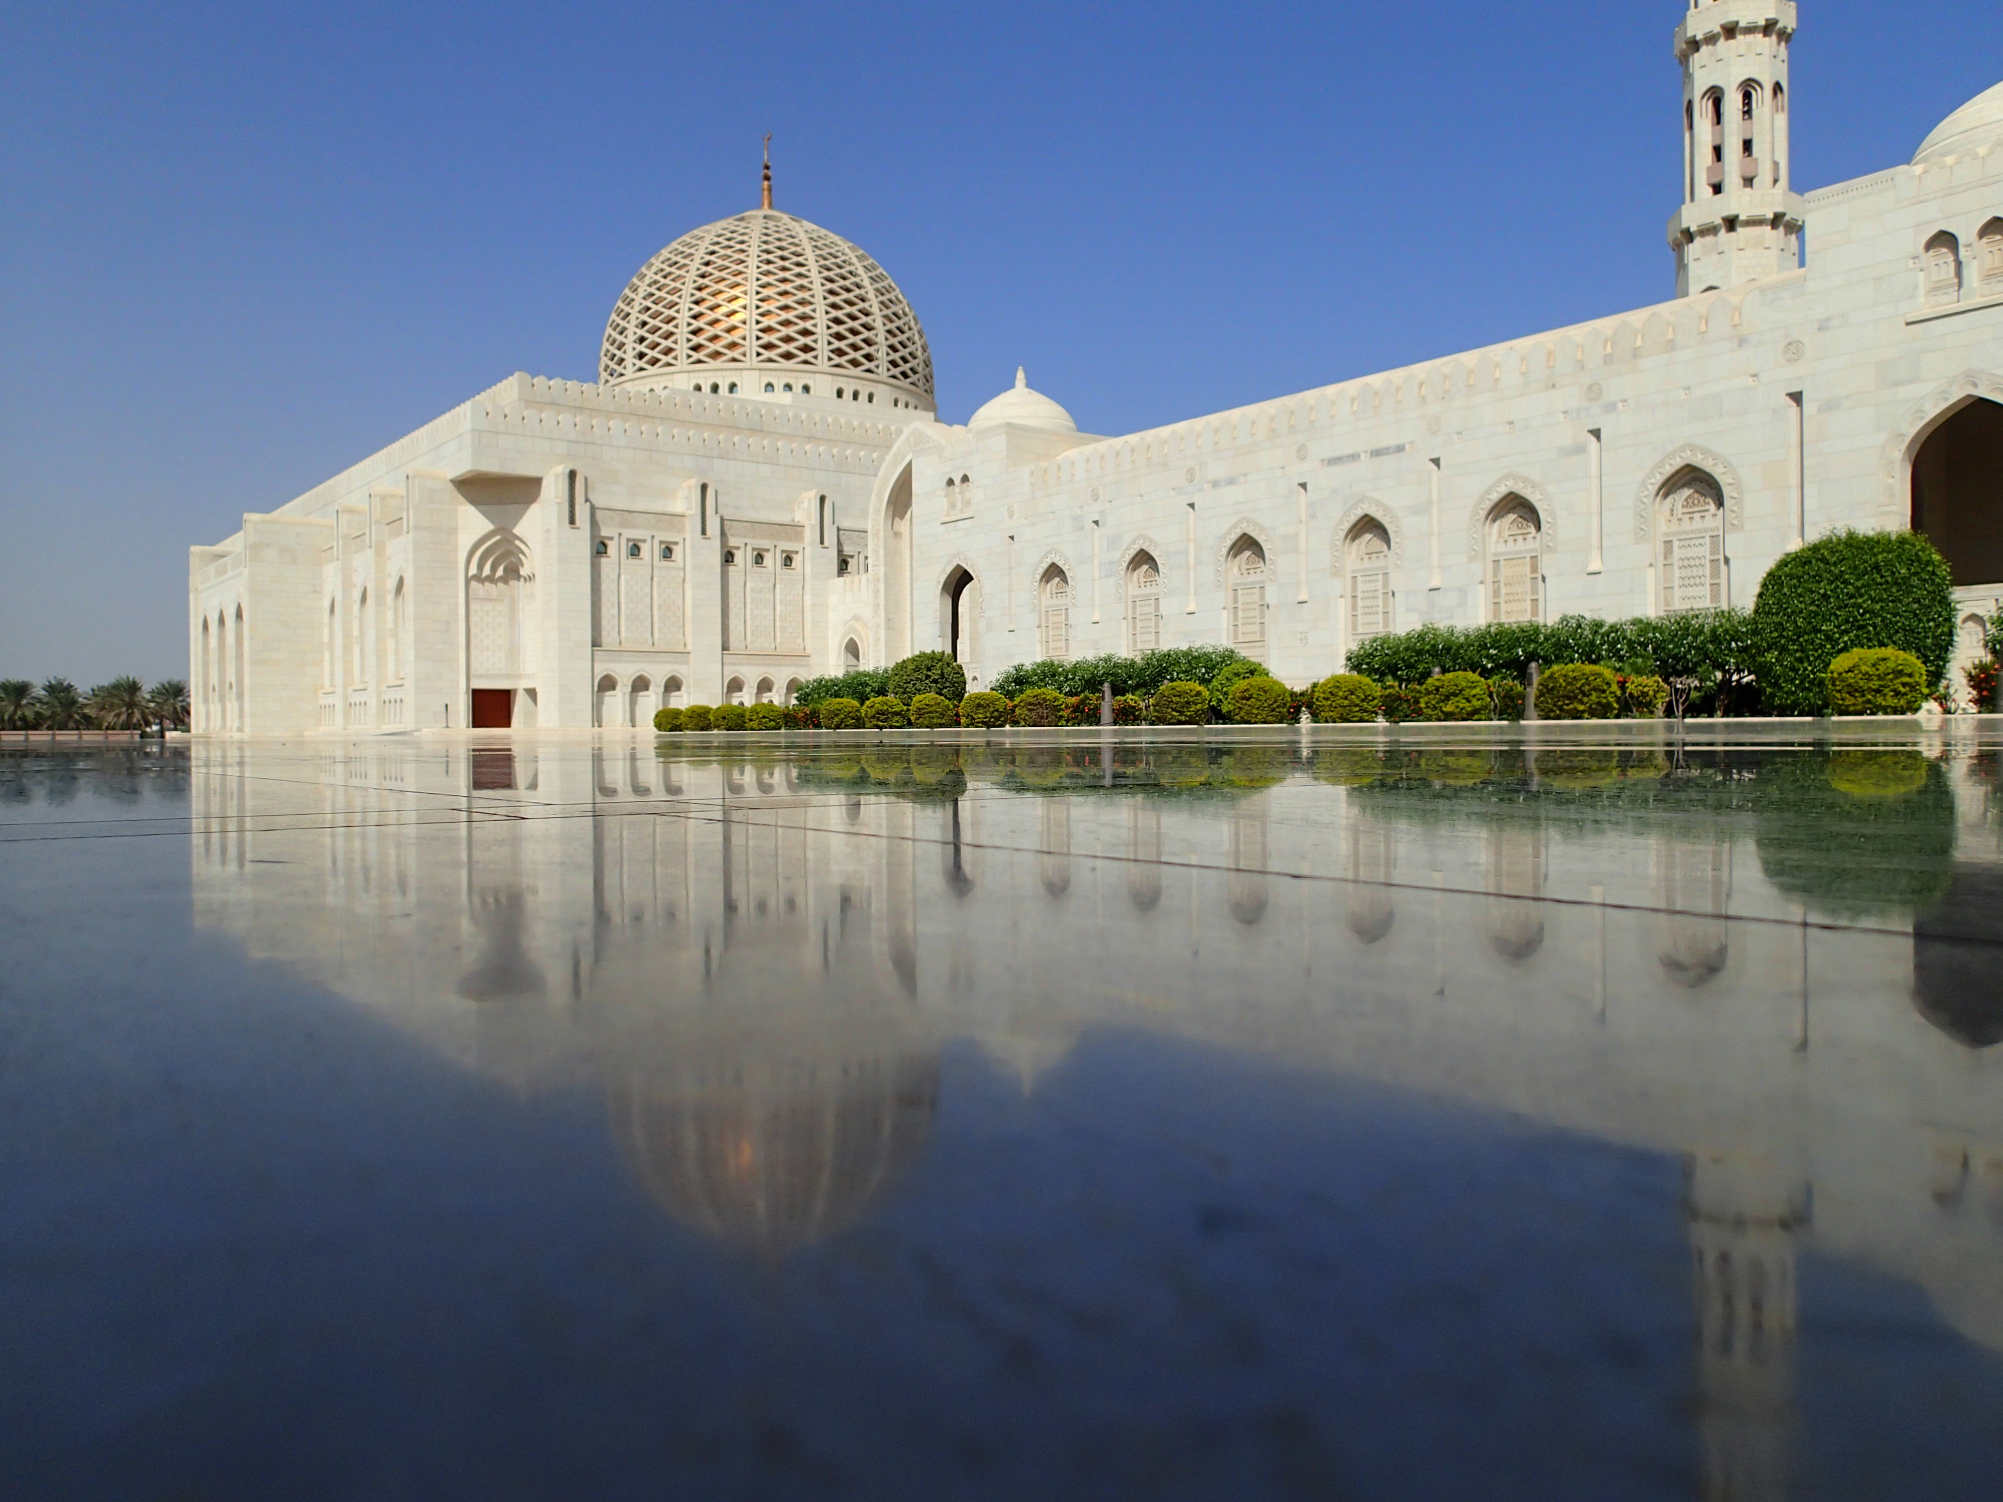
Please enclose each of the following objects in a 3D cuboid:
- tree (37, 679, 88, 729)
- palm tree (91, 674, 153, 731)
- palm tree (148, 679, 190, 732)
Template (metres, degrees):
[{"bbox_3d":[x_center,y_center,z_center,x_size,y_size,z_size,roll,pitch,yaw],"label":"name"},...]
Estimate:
[{"bbox_3d":[-104.330,-4.440,161.000,5.300,7.200,5.300,0,1,0],"label":"tree"},{"bbox_3d":[-98.830,-4.580,163.000,6.100,7.400,6.100,0,1,0],"label":"palm tree"},{"bbox_3d":[-94.420,-4.460,165.000,5.500,7.200,5.500,0,1,0],"label":"palm tree"}]

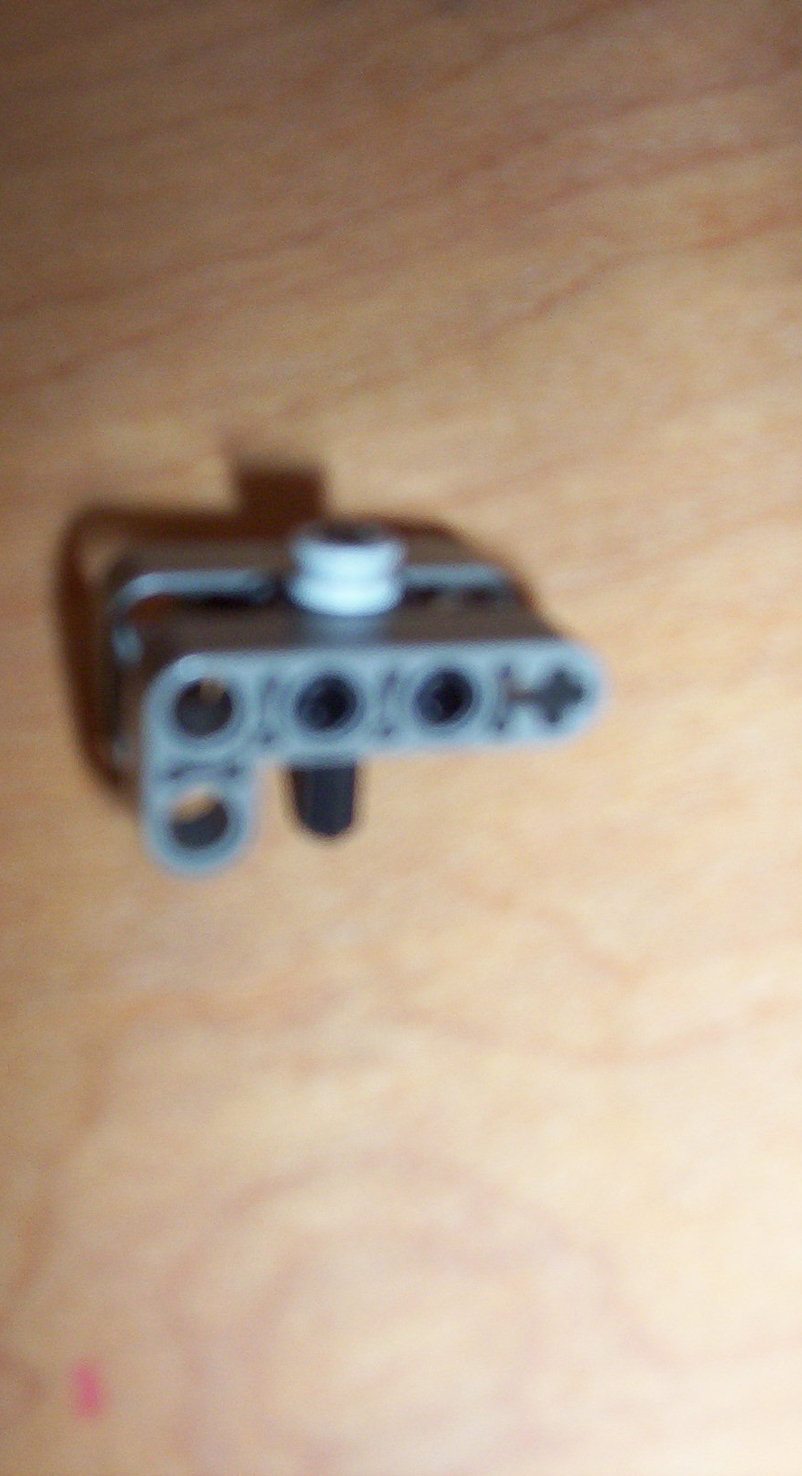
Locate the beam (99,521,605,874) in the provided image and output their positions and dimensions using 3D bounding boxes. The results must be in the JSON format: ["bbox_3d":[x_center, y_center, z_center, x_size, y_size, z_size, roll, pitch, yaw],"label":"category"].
[{"bbox_3d":[-0.005,-0.003,0.133,0.031,0.024,0.024,-3,24,-17],"label":"beam"}]

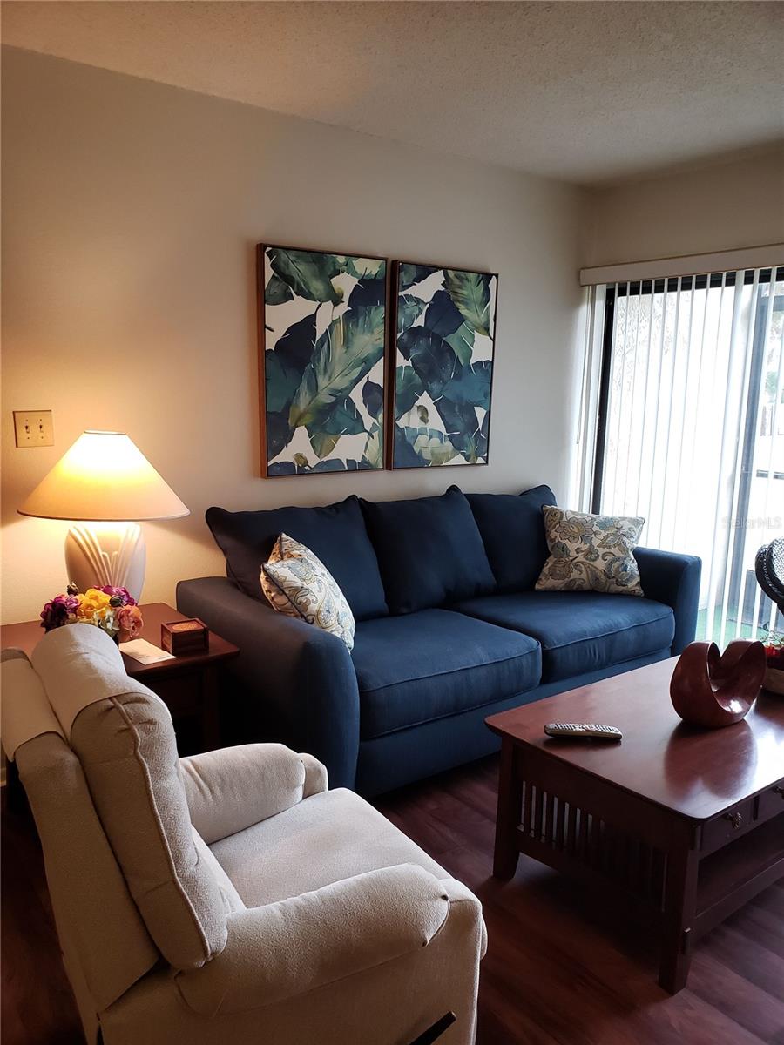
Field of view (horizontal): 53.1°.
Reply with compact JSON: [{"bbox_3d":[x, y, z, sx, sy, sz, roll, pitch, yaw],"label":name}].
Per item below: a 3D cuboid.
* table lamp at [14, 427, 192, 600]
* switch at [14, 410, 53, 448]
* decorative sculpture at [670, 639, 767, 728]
[{"bbox_3d":[-0.918,0.041,2.572,0.530,0.665,0.530,-7,13,-36],"label":"table lamp"},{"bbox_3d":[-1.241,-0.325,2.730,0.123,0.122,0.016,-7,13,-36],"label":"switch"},{"bbox_3d":[0.918,0.438,2.210,0.205,0.225,0.175,-1,11,-12],"label":"decorative sculpture"}]

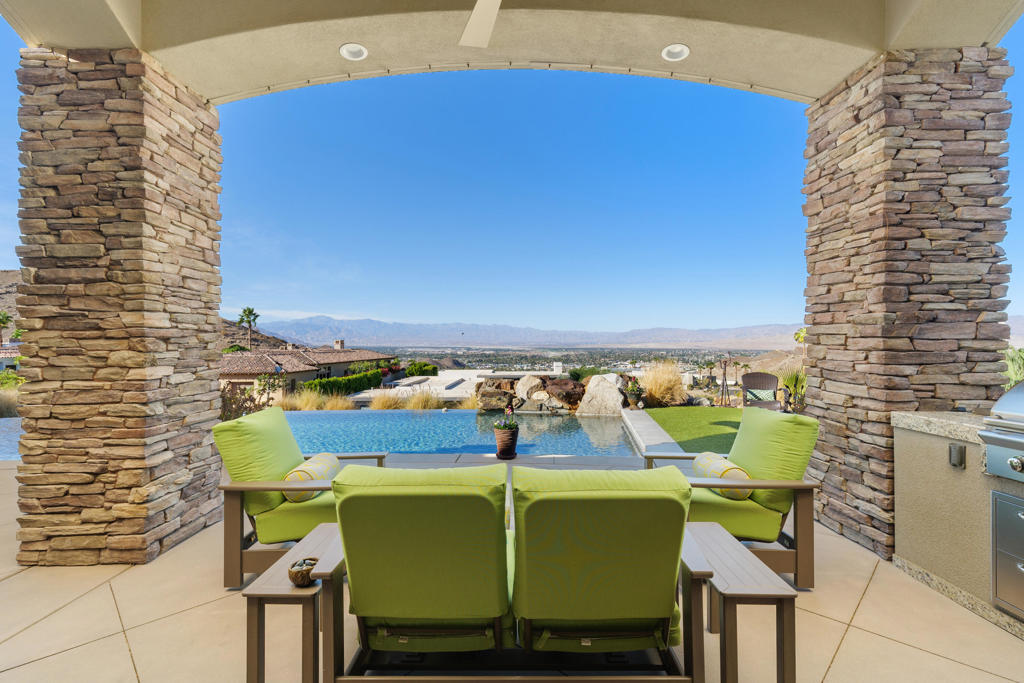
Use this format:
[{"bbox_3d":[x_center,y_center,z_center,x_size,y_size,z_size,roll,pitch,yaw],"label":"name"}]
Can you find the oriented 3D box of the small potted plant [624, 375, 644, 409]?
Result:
[{"bbox_3d":[2.530,1.040,9.400,0.430,0.730,0.430,0,0,0],"label":"small potted plant"}]

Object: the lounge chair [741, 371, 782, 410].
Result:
[{"bbox_3d":[4.050,0.960,7.400,0.660,0.880,0.680,0,0,22],"label":"lounge chair"}]

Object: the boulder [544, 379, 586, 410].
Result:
[{"bbox_3d":[1.130,1.140,9.800,0.870,0.690,0.680,0,0,0],"label":"boulder"}]

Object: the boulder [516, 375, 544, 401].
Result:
[{"bbox_3d":[0.410,1.010,10.000,0.610,0.570,0.500,0,0,0],"label":"boulder"}]

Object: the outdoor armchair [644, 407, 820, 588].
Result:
[{"bbox_3d":[1.400,0.955,2.980,0.870,0.890,0.780,0,0,3],"label":"outdoor armchair"}]

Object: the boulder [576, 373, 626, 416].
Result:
[{"bbox_3d":[1.850,1.070,9.400,1.000,0.880,0.750,0,0,0],"label":"boulder"}]

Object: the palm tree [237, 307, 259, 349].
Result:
[{"bbox_3d":[-40.700,-1.400,70.000,3.400,8.000,3.400,0,0,0],"label":"palm tree"}]

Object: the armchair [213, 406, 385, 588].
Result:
[{"bbox_3d":[-1.360,0.955,2.980,0.870,0.890,0.780,0,0,-2],"label":"armchair"}]

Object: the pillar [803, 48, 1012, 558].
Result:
[{"bbox_3d":[2.780,-0.240,3.260,0.850,3.260,0.700,0,0,0],"label":"pillar"}]

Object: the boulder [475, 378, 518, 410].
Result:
[{"bbox_3d":[-0.310,1.130,9.900,0.900,0.730,0.700,0,0,0],"label":"boulder"}]

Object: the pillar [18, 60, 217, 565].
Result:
[{"bbox_3d":[-2.720,-0.230,3.220,0.850,3.260,0.700,0,0,0],"label":"pillar"}]

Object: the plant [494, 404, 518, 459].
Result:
[{"bbox_3d":[-0.070,1.080,5.450,0.300,0.660,0.300,0,0,0],"label":"plant"}]

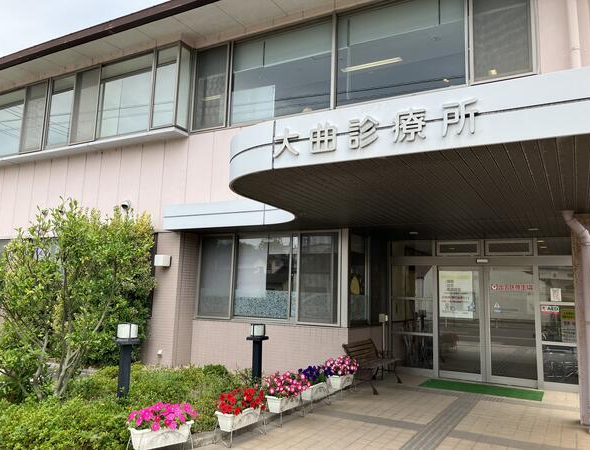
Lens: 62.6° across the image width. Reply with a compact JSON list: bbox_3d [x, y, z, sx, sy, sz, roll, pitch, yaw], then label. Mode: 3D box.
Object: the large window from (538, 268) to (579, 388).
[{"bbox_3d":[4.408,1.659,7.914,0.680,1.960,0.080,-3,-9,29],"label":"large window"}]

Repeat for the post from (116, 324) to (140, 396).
[{"bbox_3d":[-1.873,1.557,5.340,0.255,0.931,0.255,-3,-9,29],"label":"post"}]

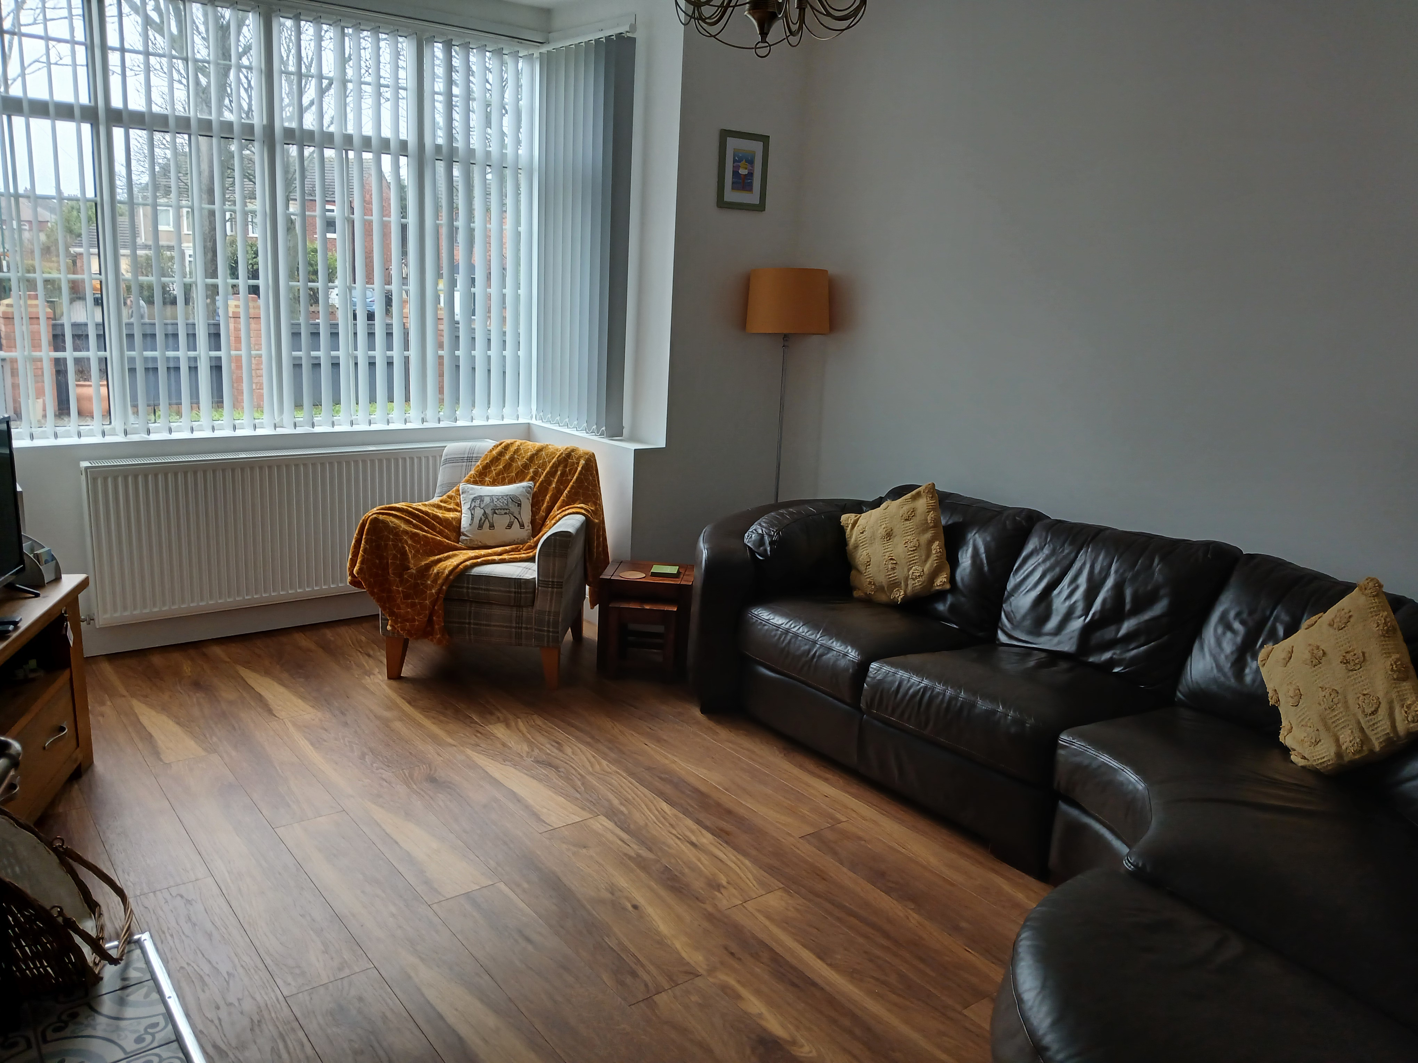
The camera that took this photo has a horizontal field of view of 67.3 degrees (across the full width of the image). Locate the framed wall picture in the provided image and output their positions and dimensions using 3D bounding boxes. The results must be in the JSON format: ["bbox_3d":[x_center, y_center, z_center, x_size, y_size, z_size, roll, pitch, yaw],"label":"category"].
[{"bbox_3d":[0.148,-1.469,4.345,0.260,0.303,0.022,-7,15,-37],"label":"framed wall picture"}]

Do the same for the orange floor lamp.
[{"bbox_3d":[0.286,-0.275,4.389,0.335,1.540,0.335,-7,15,-37],"label":"orange floor lamp"}]

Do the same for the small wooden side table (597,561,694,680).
[{"bbox_3d":[-0.235,0.348,4.108,0.345,0.395,0.290,3,12,4],"label":"small wooden side table"}]

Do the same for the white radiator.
[{"bbox_3d":[-1.610,-0.028,4.352,1.610,0.600,0.110,-7,15,-37],"label":"white radiator"}]

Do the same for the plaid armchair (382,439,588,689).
[{"bbox_3d":[-0.826,0.096,4.187,0.700,0.800,0.760,3,12,3],"label":"plaid armchair"}]

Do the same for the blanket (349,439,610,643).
[{"bbox_3d":[-0.864,0.025,4.154,0.900,0.680,0.780,3,12,3],"label":"blanket"}]

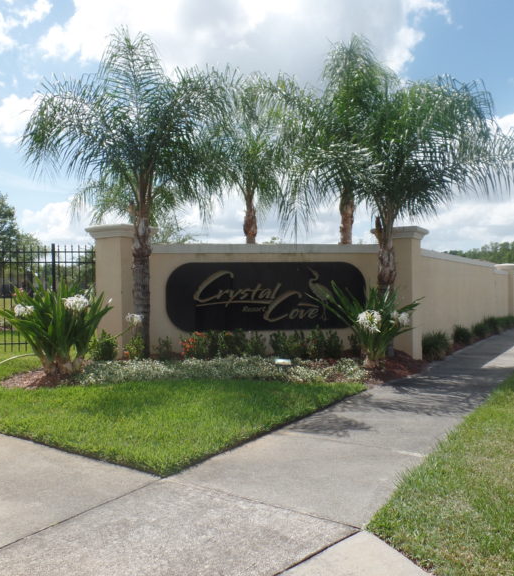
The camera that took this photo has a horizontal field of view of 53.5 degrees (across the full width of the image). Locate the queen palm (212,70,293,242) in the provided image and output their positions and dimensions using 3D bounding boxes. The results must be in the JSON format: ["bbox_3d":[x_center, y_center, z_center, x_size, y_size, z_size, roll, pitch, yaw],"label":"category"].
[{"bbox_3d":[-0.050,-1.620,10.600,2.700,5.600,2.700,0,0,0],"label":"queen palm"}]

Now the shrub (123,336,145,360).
[{"bbox_3d":[-2.004,1.006,8.350,0.360,0.393,0.360,-1,0,-7],"label":"shrub"}]

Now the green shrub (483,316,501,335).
[{"bbox_3d":[6.740,1.070,14.600,0.550,0.520,0.550,0,0,0],"label":"green shrub"}]

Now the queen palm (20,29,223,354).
[{"bbox_3d":[-2.300,-1.630,8.700,3.450,5.600,3.300,0,0,0],"label":"queen palm"}]

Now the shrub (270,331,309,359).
[{"bbox_3d":[0.570,1.000,8.950,0.680,0.500,0.560,0,0,0],"label":"shrub"}]

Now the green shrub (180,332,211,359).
[{"bbox_3d":[-1.024,0.983,8.500,0.500,0.450,0.420,-1,0,-7],"label":"green shrub"}]

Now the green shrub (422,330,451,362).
[{"bbox_3d":[3.240,1.020,9.200,0.580,0.540,0.580,0,0,0],"label":"green shrub"}]

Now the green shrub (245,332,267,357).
[{"bbox_3d":[-0.008,0.992,8.650,0.360,0.441,0.360,-1,0,-7],"label":"green shrub"}]

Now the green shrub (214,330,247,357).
[{"bbox_3d":[-0.460,0.980,8.900,0.590,0.480,0.520,0,0,0],"label":"green shrub"}]

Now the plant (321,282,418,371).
[{"bbox_3d":[1.720,0.575,7.800,1.470,1.310,1.350,0,0,0],"label":"plant"}]

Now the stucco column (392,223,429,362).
[{"bbox_3d":[2.695,0.151,9.566,0.856,2.477,0.856,-1,0,33],"label":"stucco column"}]

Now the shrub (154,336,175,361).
[{"bbox_3d":[-1.532,1.018,8.450,0.350,0.397,0.340,-1,0,-7],"label":"shrub"}]

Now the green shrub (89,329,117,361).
[{"bbox_3d":[-2.452,0.918,8.150,0.440,0.511,0.420,-1,0,-7],"label":"green shrub"}]

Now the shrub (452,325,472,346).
[{"bbox_3d":[4.901,1.148,12.200,0.460,0.502,0.460,-1,0,33],"label":"shrub"}]

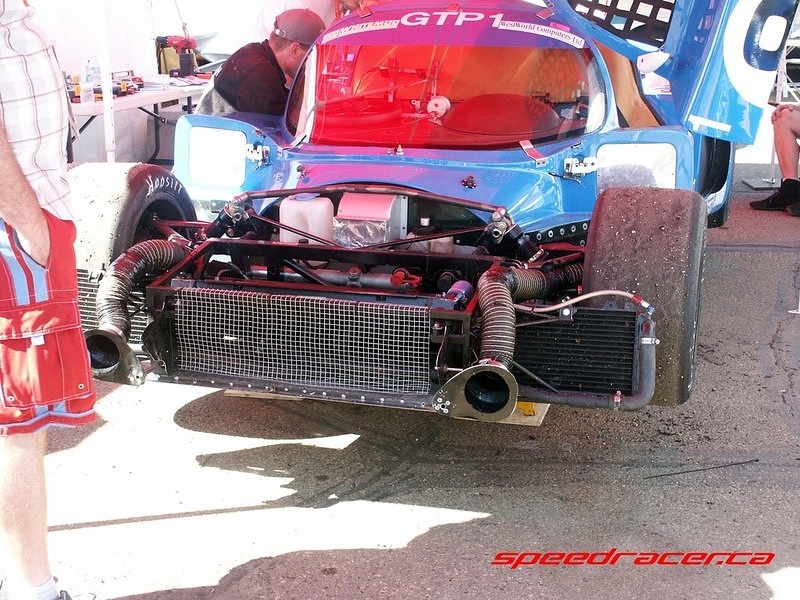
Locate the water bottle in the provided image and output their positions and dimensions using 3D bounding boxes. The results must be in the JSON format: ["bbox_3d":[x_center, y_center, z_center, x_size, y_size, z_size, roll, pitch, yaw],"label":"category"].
[{"bbox_3d":[-1.545,-1.081,6.400,0.067,0.208,0.067,0,14,0],"label":"water bottle"}]

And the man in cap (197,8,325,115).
[{"bbox_3d":[-0.550,-0.580,5.400,0.720,1.220,0.530,-5,15,-21],"label":"man in cap"}]

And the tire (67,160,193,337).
[{"bbox_3d":[-0.867,-0.118,4.030,0.280,0.602,0.602,4,15,16],"label":"tire"}]

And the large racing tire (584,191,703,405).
[{"bbox_3d":[0.691,-0.011,3.625,0.280,0.602,0.602,4,15,16],"label":"large racing tire"}]

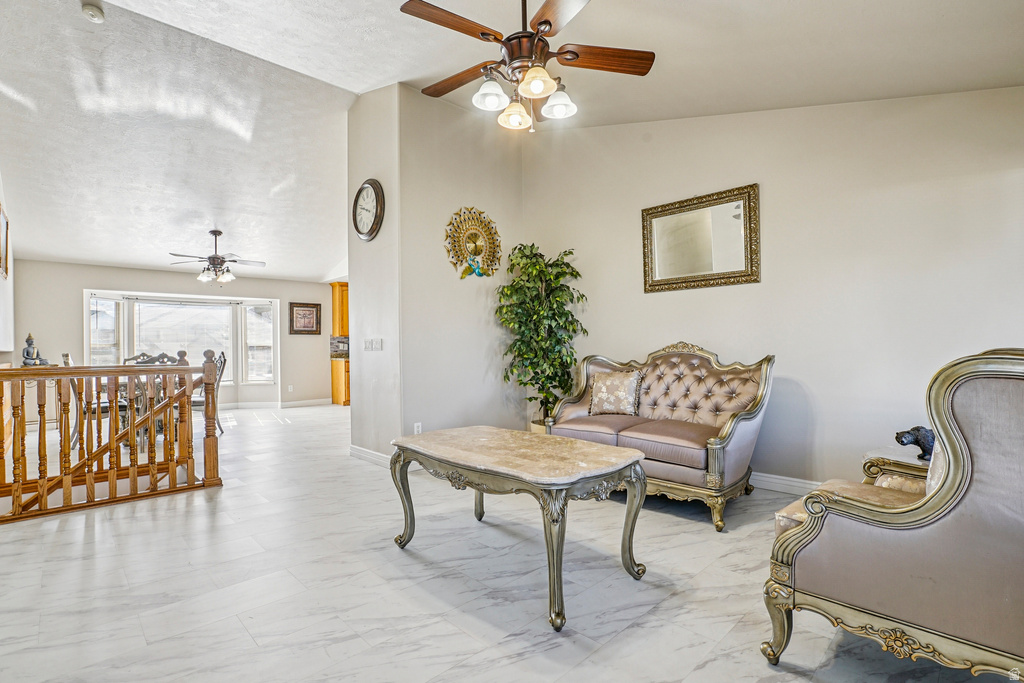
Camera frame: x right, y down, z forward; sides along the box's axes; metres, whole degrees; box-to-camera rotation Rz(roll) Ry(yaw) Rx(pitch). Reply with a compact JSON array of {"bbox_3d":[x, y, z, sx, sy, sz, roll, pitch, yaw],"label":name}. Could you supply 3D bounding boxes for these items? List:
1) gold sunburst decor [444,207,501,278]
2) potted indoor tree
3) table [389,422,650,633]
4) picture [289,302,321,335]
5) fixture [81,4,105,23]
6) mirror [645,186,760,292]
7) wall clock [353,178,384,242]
[{"bbox_3d":[-0.380,-0.997,4.655,0.740,0.740,0.060,0,-1,-44],"label":"gold sunburst decor"},{"bbox_3d":[0.293,0.118,4.499,0.820,2.100,0.770,-1,0,0],"label":"potted indoor tree"},{"bbox_3d":[-0.012,0.854,2.388,0.785,0.602,1.290,0,-1,-44],"label":"table"},{"bbox_3d":[-4.025,-0.436,8.872,0.600,0.615,0.035,0,-1,-44],"label":"picture"},{"bbox_3d":[-3.133,-2.453,3.406,0.135,0.045,0.135,0,-16,-44],"label":"fixture"},{"bbox_3d":[1.543,-0.823,3.812,0.965,0.755,0.055,-1,-1,43],"label":"mirror"},{"bbox_3d":[-1.410,-1.275,4.442,0.575,0.575,0.070,-1,-1,45],"label":"wall clock"}]

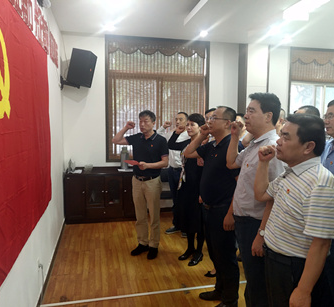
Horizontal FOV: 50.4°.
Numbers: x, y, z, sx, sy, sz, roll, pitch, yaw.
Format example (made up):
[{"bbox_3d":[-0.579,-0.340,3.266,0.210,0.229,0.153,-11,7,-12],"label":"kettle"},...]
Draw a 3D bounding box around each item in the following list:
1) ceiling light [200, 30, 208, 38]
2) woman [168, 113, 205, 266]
[{"bbox_3d":[0.563,-1.788,5.335,0.120,0.060,0.120,-1,5,-11],"label":"ceiling light"},{"bbox_3d":[0.256,0.378,3.963,0.420,1.630,0.500,-3,5,-35],"label":"woman"}]

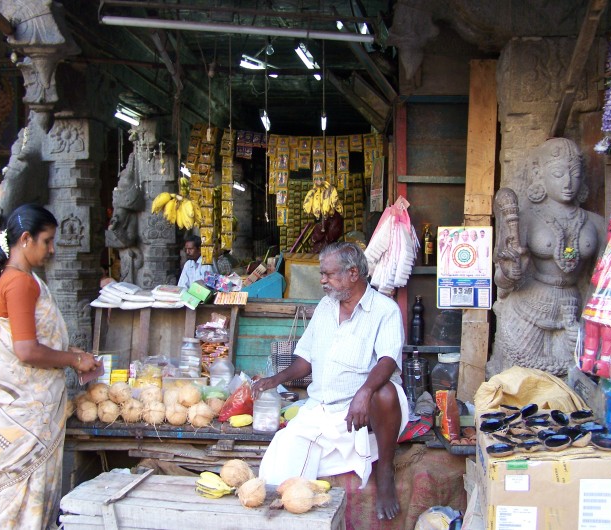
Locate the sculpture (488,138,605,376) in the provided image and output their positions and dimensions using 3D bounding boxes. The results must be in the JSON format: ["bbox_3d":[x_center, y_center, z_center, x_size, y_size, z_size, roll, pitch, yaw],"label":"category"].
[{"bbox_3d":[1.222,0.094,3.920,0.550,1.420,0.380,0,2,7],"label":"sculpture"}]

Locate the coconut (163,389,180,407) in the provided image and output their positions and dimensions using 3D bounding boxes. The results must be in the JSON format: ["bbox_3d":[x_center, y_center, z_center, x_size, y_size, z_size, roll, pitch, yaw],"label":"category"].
[{"bbox_3d":[-0.649,0.656,3.800,0.102,0.105,0.102,0,2,7],"label":"coconut"}]

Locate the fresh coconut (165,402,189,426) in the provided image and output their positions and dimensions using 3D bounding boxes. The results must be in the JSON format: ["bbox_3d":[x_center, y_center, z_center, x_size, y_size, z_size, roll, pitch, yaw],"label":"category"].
[{"bbox_3d":[-0.556,0.645,3.358,0.099,0.101,0.099,0,5,0],"label":"fresh coconut"}]

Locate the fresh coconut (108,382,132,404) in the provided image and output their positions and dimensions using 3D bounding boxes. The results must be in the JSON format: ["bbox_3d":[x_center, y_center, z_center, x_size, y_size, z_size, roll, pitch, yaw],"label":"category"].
[{"bbox_3d":[-0.851,0.591,3.570,0.107,0.102,0.107,0,1,8],"label":"fresh coconut"}]

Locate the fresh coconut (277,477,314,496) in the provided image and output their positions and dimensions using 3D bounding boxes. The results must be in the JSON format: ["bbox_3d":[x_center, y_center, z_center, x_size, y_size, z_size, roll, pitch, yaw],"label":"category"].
[{"bbox_3d":[-0.035,0.780,2.678,0.121,0.101,0.103,0,5,0],"label":"fresh coconut"}]

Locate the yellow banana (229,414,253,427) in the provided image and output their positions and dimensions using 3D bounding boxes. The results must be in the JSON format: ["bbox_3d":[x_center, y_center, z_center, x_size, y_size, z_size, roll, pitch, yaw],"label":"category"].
[{"bbox_3d":[-0.283,0.677,3.380,0.108,0.053,0.060,0,1,8],"label":"yellow banana"}]

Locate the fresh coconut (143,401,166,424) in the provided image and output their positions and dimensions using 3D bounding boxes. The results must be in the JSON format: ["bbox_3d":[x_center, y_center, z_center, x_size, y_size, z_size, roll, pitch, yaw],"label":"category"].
[{"bbox_3d":[-0.657,0.642,3.378,0.101,0.103,0.101,0,5,0],"label":"fresh coconut"}]

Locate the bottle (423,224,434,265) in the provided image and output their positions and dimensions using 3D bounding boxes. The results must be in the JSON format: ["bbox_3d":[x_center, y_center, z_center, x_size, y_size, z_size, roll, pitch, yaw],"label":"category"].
[{"bbox_3d":[0.629,-0.105,3.950,0.043,0.205,0.043,0,2,7],"label":"bottle"}]

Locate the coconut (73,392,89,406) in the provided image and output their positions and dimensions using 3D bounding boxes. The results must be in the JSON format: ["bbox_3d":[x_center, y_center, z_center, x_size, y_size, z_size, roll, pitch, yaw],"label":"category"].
[{"bbox_3d":[-1.105,0.683,3.870,0.104,0.104,0.104,0,2,7],"label":"coconut"}]

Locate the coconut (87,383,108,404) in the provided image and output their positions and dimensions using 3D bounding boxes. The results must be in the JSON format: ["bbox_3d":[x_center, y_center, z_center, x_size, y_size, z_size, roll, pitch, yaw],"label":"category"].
[{"bbox_3d":[-0.929,0.577,3.481,0.100,0.098,0.098,0,5,0],"label":"coconut"}]

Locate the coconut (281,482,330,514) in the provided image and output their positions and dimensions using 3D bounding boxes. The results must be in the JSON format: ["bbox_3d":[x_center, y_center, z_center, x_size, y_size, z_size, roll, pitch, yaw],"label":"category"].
[{"bbox_3d":[-0.003,0.797,2.650,0.165,0.109,0.115,0,1,8],"label":"coconut"}]

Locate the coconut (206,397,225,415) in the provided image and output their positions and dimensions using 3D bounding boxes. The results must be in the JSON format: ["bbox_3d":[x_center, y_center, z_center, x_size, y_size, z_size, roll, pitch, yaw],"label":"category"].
[{"bbox_3d":[-0.399,0.627,3.440,0.096,0.096,0.096,0,5,0],"label":"coconut"}]

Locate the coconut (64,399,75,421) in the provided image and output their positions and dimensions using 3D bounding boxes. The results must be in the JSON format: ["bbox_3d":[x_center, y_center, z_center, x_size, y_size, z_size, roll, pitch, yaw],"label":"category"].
[{"bbox_3d":[-1.189,0.710,3.820,0.102,0.104,0.102,0,2,7],"label":"coconut"}]

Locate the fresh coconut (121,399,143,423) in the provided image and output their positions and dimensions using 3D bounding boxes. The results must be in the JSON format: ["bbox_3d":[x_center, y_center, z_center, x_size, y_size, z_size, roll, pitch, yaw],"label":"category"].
[{"bbox_3d":[-0.841,0.707,3.760,0.107,0.108,0.107,0,2,7],"label":"fresh coconut"}]

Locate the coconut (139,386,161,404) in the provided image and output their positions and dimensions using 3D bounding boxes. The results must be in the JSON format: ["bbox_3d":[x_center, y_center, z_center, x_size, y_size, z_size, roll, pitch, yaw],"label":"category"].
[{"bbox_3d":[-0.689,0.590,3.481,0.100,0.100,0.100,0,5,0],"label":"coconut"}]

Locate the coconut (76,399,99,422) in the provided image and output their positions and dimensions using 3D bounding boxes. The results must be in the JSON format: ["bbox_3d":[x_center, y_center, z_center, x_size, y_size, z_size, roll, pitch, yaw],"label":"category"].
[{"bbox_3d":[-0.995,0.664,3.540,0.101,0.105,0.101,0,1,8],"label":"coconut"}]

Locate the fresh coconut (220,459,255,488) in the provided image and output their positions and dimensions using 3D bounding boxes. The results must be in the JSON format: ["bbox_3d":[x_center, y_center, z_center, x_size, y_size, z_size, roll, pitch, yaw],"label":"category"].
[{"bbox_3d":[-0.244,0.745,2.781,0.118,0.103,0.103,0,5,0],"label":"fresh coconut"}]

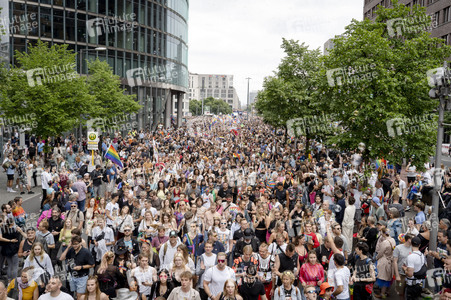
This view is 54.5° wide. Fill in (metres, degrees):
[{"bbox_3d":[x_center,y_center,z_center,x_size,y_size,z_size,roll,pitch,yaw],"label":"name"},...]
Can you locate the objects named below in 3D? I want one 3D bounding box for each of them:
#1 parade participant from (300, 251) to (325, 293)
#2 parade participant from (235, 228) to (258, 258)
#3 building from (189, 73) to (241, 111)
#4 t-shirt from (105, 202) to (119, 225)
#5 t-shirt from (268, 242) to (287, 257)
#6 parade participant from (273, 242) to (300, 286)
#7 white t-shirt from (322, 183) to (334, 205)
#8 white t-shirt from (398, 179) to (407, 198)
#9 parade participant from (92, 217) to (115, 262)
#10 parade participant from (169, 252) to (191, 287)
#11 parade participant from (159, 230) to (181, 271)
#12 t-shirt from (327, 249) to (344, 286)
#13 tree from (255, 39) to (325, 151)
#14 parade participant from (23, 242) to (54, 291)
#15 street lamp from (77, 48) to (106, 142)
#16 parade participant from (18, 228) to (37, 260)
[{"bbox_3d":[1.498,2.591,7.696,0.470,1.680,0.360,2,5,7],"label":"parade participant"},{"bbox_3d":[0.419,2.447,8.792,0.520,1.780,0.360,2,5,6],"label":"parade participant"},{"bbox_3d":[-12.486,-50.773,406.623,46.000,35.000,40.000,2,5,2],"label":"building"},{"bbox_3d":[-3.173,1.802,12.300,0.440,0.650,0.270,-3,7,-35],"label":"t-shirt"},{"bbox_3d":[1.105,2.287,9.170,0.480,0.640,0.280,2,5,7],"label":"t-shirt"},{"bbox_3d":[1.066,2.525,7.667,0.530,1.800,0.380,2,5,12],"label":"parade participant"},{"bbox_3d":[3.691,1.605,15.700,0.450,0.660,0.280,4,6,25],"label":"white t-shirt"},{"bbox_3d":[6.902,1.500,17.064,0.260,0.700,0.380,-4,7,-45],"label":"white t-shirt"},{"bbox_3d":[-2.680,2.313,9.600,0.500,1.750,0.380,1,5,-1],"label":"parade participant"},{"bbox_3d":[-0.851,2.683,7.931,0.480,1.670,0.330,1,5,-6],"label":"parade participant"},{"bbox_3d":[-1.071,2.523,8.905,0.550,1.800,0.360,1,5,-7],"label":"parade participant"},{"bbox_3d":[2.154,2.299,8.500,0.430,0.680,0.290,3,6,15],"label":"t-shirt"},{"bbox_3d":[4.645,-2.471,27.500,4.800,8.500,4.800,1,5,0],"label":"tree"},{"bbox_3d":[-3.472,2.536,8.129,0.550,1.680,0.380,-1,6,-20],"label":"parade participant"},{"bbox_3d":[-9.403,-3.084,31.412,1.900,8.260,0.350,1,5,-2],"label":"street lamp"},{"bbox_3d":[-3.859,2.383,8.641,0.520,1.730,0.380,-3,6,-38],"label":"parade participant"}]

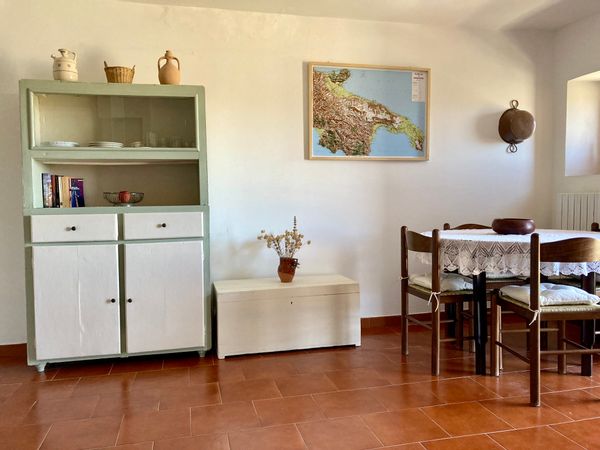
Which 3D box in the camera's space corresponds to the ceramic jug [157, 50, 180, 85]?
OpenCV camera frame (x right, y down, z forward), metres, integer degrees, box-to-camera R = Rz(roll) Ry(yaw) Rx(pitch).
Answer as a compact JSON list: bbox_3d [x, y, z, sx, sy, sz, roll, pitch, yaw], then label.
[{"bbox_3d":[-0.840,-0.997,3.130,0.155,0.247,0.134,-2,3,-13],"label":"ceramic jug"}]

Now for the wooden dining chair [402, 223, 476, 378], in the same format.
[{"bbox_3d":[0.910,0.424,2.950,0.446,0.826,0.436,-2,3,-11],"label":"wooden dining chair"}]

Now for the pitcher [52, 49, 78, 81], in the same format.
[{"bbox_3d":[-1.445,-0.970,2.991,0.155,0.230,0.139,-2,3,-22],"label":"pitcher"}]

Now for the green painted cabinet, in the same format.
[{"bbox_3d":[-1.153,-0.003,3.175,1.079,1.734,0.416,-2,3,-13],"label":"green painted cabinet"}]

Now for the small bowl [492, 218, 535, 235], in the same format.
[{"bbox_3d":[1.341,0.006,3.088,0.257,0.099,0.257,-1,3,0],"label":"small bowl"}]

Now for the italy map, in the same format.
[{"bbox_3d":[0.551,-0.859,3.738,0.921,0.665,0.020,-2,3,-13],"label":"italy map"}]

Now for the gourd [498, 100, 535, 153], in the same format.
[{"bbox_3d":[1.792,-0.811,3.957,0.292,0.431,0.173,-2,3,-13],"label":"gourd"}]

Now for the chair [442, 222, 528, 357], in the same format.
[{"bbox_3d":[1.278,0.400,3.329,0.436,0.826,0.446,-1,3,-6],"label":"chair"}]

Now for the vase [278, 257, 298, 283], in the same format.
[{"bbox_3d":[-0.084,0.317,3.508,0.148,0.178,0.134,-2,3,-13],"label":"vase"}]

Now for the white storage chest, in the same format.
[{"bbox_3d":[-0.102,0.621,3.428,0.962,0.428,0.460,-2,3,-13],"label":"white storage chest"}]

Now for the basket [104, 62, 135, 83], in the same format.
[{"bbox_3d":[-1.138,-0.944,3.073,0.183,0.158,0.168,-2,3,-13],"label":"basket"}]

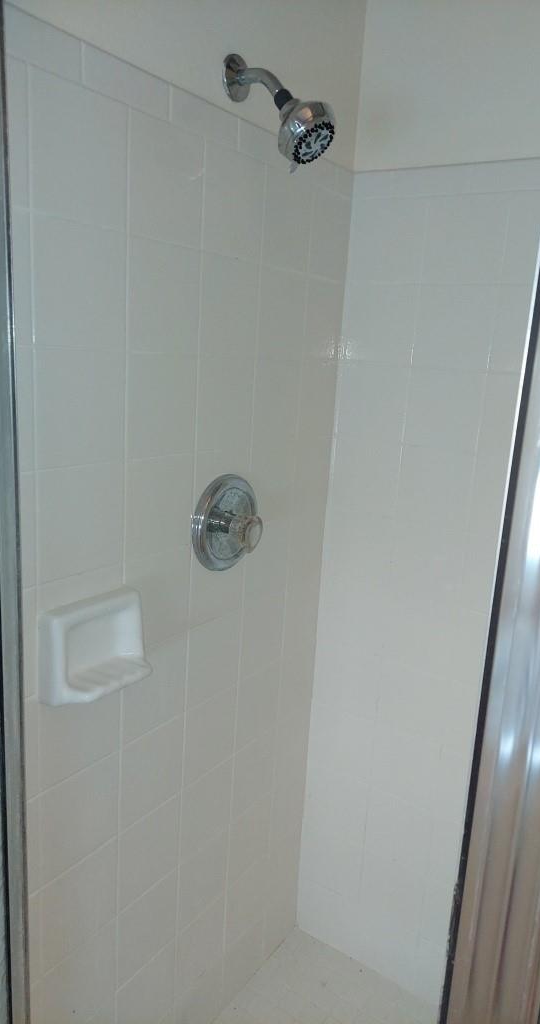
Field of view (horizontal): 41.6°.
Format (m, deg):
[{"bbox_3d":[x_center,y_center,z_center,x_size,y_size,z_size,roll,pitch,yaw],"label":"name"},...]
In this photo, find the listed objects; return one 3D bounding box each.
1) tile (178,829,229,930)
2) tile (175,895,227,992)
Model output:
[{"bbox_3d":[-0.130,0.711,1.388,0.009,0.151,0.151,12,15,33],"label":"tile"},{"bbox_3d":[-0.140,0.862,1.429,0.009,0.152,0.152,12,15,33],"label":"tile"}]

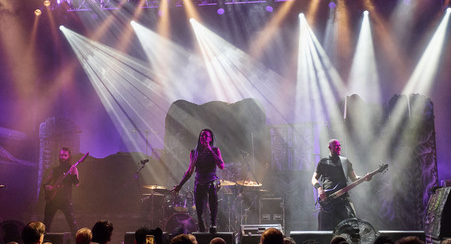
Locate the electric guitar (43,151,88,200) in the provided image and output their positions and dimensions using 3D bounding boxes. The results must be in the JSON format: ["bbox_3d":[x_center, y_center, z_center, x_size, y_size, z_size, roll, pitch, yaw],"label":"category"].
[{"bbox_3d":[-2.508,0.857,7.550,0.330,1.020,0.100,42,2,-7],"label":"electric guitar"}]

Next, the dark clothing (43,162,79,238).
[{"bbox_3d":[-2.655,1.319,7.700,0.580,1.360,0.420,2,-9,-11],"label":"dark clothing"}]

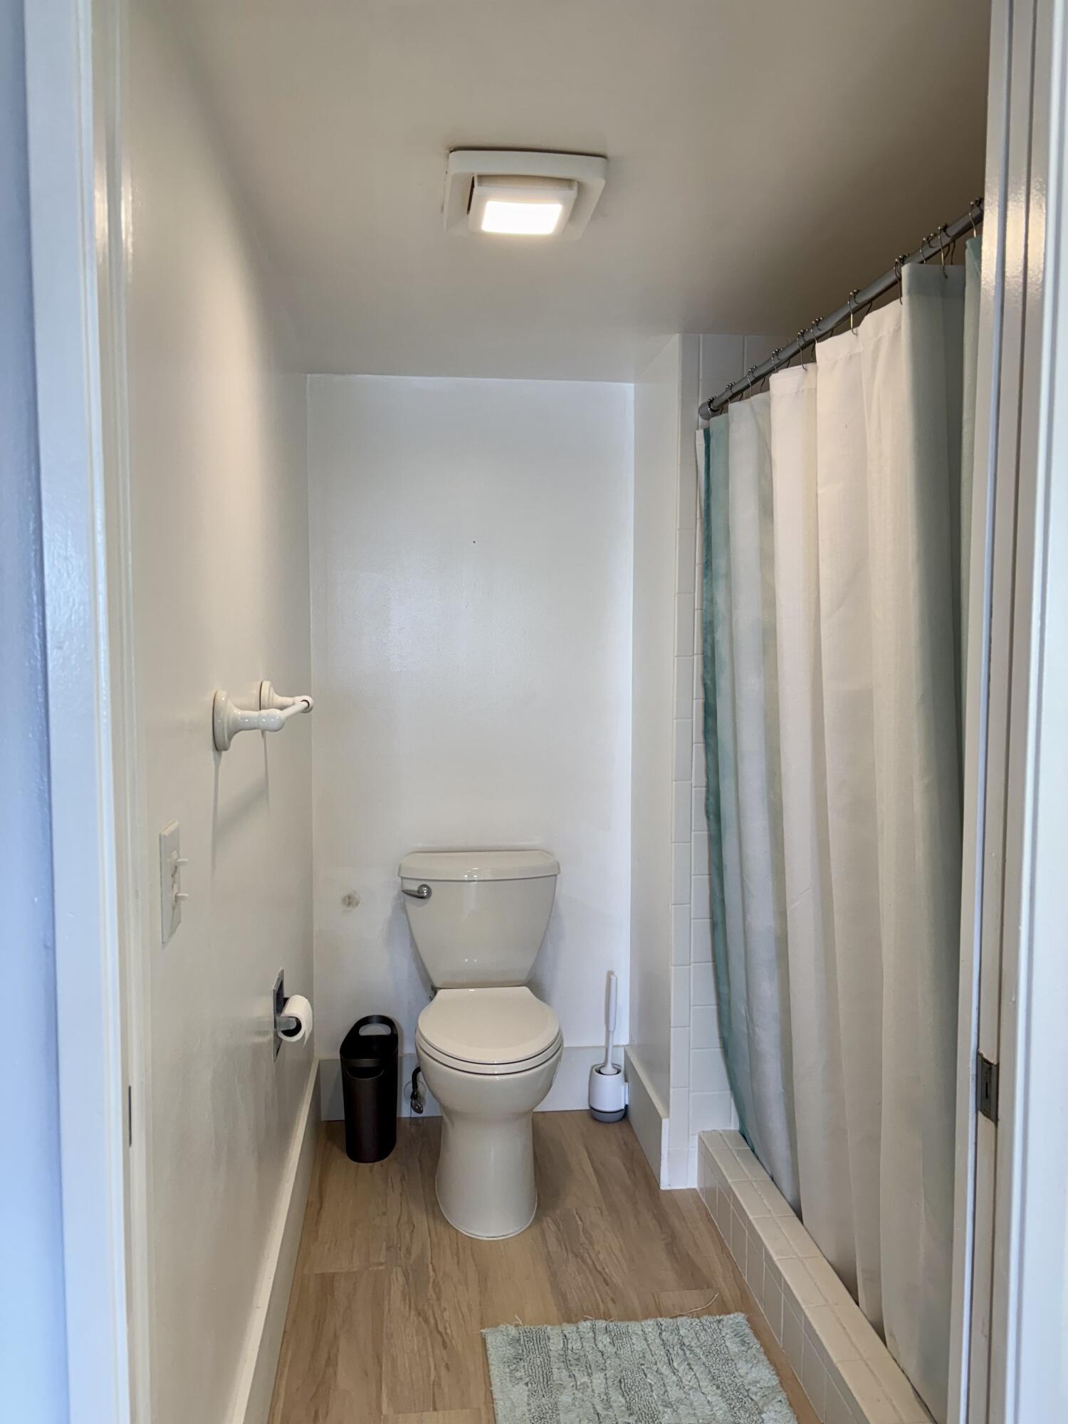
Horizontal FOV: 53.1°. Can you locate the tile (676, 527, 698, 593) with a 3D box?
[{"bbox_3d":[0.369,-0.364,2.593,0.050,0.152,0.010,0,4,-7],"label":"tile"}]

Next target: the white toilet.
[{"bbox_3d":[-0.123,0.807,2.740,0.430,0.780,0.690,0,4,-6],"label":"white toilet"}]

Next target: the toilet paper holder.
[{"bbox_3d":[-0.497,0.622,2.194,0.064,0.150,0.145,0,4,-7],"label":"toilet paper holder"}]

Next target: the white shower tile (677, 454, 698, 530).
[{"bbox_3d":[0.366,-0.526,2.577,0.052,0.167,0.010,0,4,-7],"label":"white shower tile"}]

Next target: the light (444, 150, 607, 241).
[{"bbox_3d":[-0.022,-0.812,1.712,0.234,0.046,0.246,0,4,-7],"label":"light"}]

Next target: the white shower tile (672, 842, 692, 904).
[{"bbox_3d":[0.366,0.399,2.646,0.052,0.152,0.010,0,4,-7],"label":"white shower tile"}]

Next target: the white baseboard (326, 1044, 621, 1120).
[{"bbox_3d":[-0.171,1.080,3.110,0.882,0.184,0.017,0,4,-7],"label":"white baseboard"}]

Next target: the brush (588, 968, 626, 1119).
[{"bbox_3d":[0.214,0.964,3.086,0.106,0.416,0.102,0,4,-7],"label":"brush"}]

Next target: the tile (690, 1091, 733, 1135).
[{"bbox_3d":[0.447,1.012,2.701,0.108,0.108,0.010,0,4,-7],"label":"tile"}]

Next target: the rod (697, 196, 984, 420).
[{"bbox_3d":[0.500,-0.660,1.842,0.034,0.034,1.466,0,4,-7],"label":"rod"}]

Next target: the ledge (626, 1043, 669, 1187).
[{"bbox_3d":[0.303,1.092,2.921,0.021,0.186,0.475,0,4,-7],"label":"ledge"}]

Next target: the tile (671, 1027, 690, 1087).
[{"bbox_3d":[0.364,0.865,2.679,0.050,0.152,0.010,0,4,-7],"label":"tile"}]

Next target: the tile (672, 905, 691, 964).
[{"bbox_3d":[0.366,0.553,2.657,0.052,0.152,0.010,0,4,-7],"label":"tile"}]

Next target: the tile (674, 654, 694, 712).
[{"bbox_3d":[0.366,-0.062,2.611,0.052,0.150,0.010,0,4,-7],"label":"tile"}]

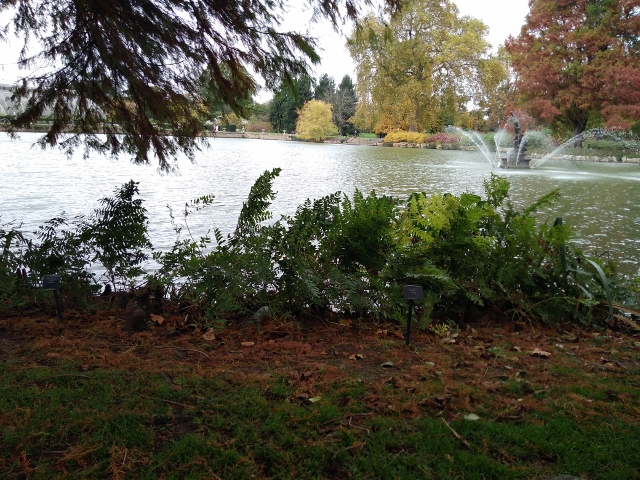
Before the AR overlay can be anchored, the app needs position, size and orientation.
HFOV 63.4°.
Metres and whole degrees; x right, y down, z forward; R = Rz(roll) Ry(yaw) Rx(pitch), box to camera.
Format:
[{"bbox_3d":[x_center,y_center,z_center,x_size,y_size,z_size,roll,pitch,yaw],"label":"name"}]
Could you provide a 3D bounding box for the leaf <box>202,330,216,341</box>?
[{"bbox_3d":[-0.818,0.707,3.833,0.100,0.045,0.085,2,12,0],"label":"leaf"}]

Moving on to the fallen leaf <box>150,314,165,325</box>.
[{"bbox_3d":[-1.290,0.631,4.108,0.100,0.045,0.085,2,12,0],"label":"fallen leaf"}]

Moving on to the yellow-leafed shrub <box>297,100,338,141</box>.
[{"bbox_3d":[-0.531,-25.391,110.000,8.500,8.100,8.300,2,12,0],"label":"yellow-leafed shrub"}]

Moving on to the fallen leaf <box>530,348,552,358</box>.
[{"bbox_3d":[1.607,0.827,3.757,0.145,0.040,0.095,2,12,0],"label":"fallen leaf"}]

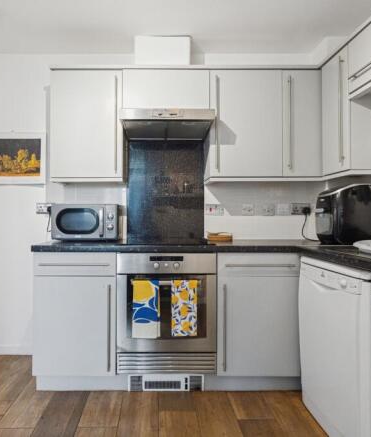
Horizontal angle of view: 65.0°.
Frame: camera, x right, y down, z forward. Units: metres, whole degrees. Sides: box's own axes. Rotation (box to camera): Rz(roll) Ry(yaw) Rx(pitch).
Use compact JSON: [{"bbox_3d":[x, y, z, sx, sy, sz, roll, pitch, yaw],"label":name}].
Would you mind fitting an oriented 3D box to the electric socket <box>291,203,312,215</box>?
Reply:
[{"bbox_3d":[0.892,-0.071,2.249,0.146,0.089,0.018,0,0,0],"label":"electric socket"}]

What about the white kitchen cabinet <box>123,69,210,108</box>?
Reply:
[{"bbox_3d":[-0.130,-0.888,2.014,0.595,0.263,0.022,0,0,-2],"label":"white kitchen cabinet"}]

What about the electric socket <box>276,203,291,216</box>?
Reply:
[{"bbox_3d":[0.779,-0.068,2.309,0.095,0.092,0.013,0,0,-2],"label":"electric socket"}]

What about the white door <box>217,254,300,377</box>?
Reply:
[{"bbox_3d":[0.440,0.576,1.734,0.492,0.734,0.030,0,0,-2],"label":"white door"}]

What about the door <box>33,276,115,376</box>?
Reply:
[{"bbox_3d":[-0.657,0.643,1.731,0.490,0.587,0.022,0,0,0],"label":"door"}]

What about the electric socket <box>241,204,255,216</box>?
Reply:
[{"bbox_3d":[0.500,-0.066,2.309,0.092,0.090,0.013,0,0,-2],"label":"electric socket"}]

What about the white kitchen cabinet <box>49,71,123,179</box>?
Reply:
[{"bbox_3d":[-0.687,-0.637,2.156,0.497,0.767,0.315,0,0,-2],"label":"white kitchen cabinet"}]

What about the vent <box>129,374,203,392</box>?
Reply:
[{"bbox_3d":[-0.116,1.009,1.780,0.459,0.097,0.030,0,0,0],"label":"vent"}]

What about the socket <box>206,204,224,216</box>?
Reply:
[{"bbox_3d":[0.230,-0.064,2.248,0.142,0.087,0.015,0,0,0],"label":"socket"}]

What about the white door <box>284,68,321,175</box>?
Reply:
[{"bbox_3d":[0.806,-0.657,2.011,0.271,0.729,0.022,0,0,0],"label":"white door"}]

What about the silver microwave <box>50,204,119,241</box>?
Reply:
[{"bbox_3d":[-0.682,0.030,2.110,0.442,0.251,0.340,0,0,-2],"label":"silver microwave"}]

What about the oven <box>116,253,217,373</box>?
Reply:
[{"bbox_3d":[-0.125,0.560,1.960,0.590,0.710,0.540,0,0,-2],"label":"oven"}]

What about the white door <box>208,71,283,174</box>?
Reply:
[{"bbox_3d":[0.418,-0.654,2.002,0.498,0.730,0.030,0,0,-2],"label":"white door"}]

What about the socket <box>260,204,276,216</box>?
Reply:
[{"bbox_3d":[0.648,-0.064,2.248,0.092,0.087,0.015,0,0,0],"label":"socket"}]

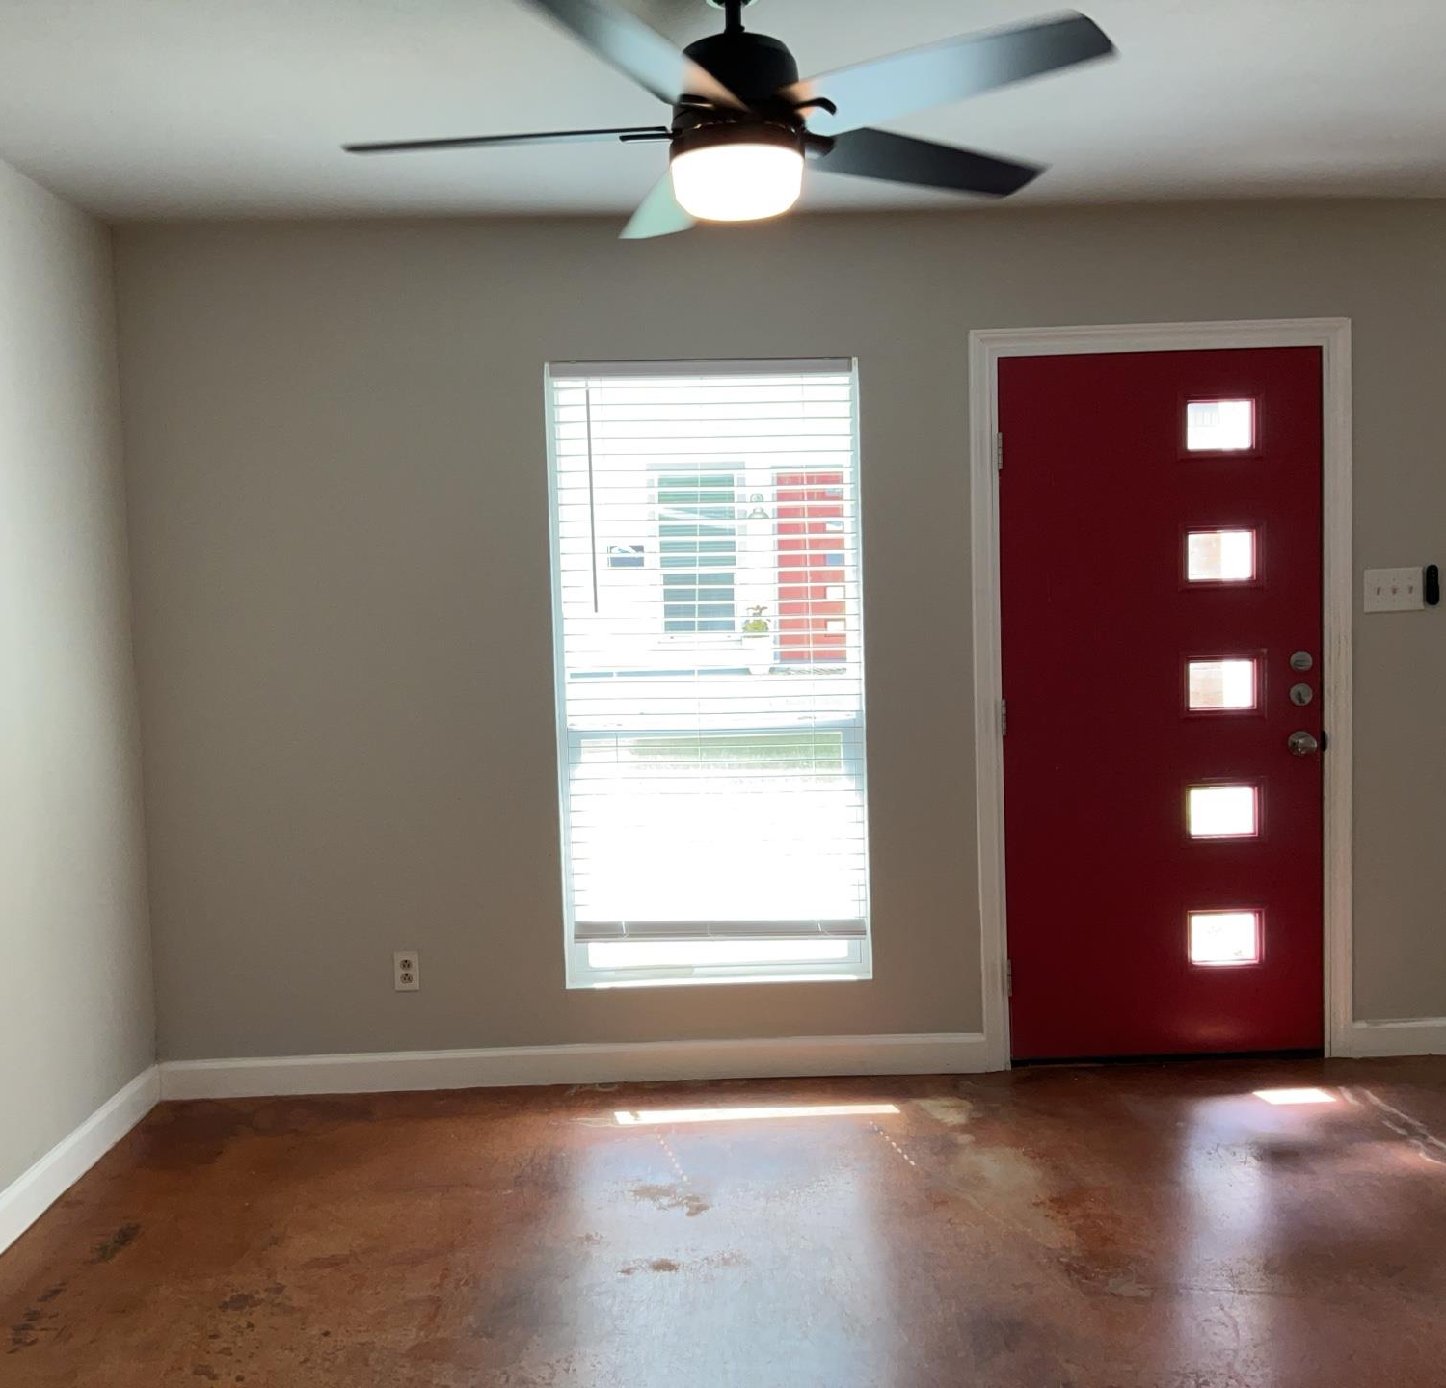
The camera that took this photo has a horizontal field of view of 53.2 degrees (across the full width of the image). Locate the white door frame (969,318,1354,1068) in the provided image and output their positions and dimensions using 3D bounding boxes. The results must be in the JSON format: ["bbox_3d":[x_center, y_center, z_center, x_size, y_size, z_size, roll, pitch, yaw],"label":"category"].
[{"bbox_3d":[1.265,0.015,4.136,1.078,2.111,0.072,-2,3,-1],"label":"white door frame"}]

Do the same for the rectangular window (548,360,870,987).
[{"bbox_3d":[-0.032,-0.052,4.129,0.871,1.762,0.090,-2,3,-1],"label":"rectangular window"}]

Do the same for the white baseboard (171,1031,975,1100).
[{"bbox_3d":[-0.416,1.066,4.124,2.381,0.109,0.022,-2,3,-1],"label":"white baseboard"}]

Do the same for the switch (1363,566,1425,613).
[{"bbox_3d":[1.916,-0.297,4.112,0.171,0.122,0.019,-2,3,-1],"label":"switch"}]

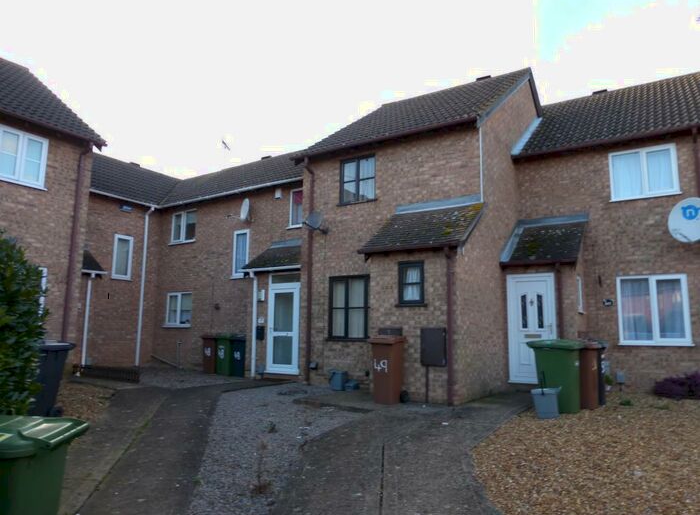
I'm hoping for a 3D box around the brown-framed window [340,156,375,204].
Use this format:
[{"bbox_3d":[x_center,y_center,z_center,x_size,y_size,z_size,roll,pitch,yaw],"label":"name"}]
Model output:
[{"bbox_3d":[0.181,-1.666,10.518,0.919,1.098,0.100,-5,-10,32],"label":"brown-framed window"}]

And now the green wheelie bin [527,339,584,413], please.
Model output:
[{"bbox_3d":[3.256,1.867,7.682,0.720,1.060,0.580,-7,-11,42],"label":"green wheelie bin"}]

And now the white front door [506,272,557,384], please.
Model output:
[{"bbox_3d":[3.559,1.380,9.507,0.907,2.121,0.100,-5,-10,32],"label":"white front door"}]

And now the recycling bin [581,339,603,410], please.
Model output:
[{"bbox_3d":[3.718,1.913,7.934,0.660,1.050,0.530,-7,-11,42],"label":"recycling bin"}]

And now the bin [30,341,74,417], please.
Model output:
[{"bbox_3d":[-4.613,1.828,7.260,0.740,1.070,0.580,6,-10,-32],"label":"bin"}]

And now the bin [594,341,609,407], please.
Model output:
[{"bbox_3d":[3.984,1.967,8.318,0.710,1.060,0.560,-7,-11,42],"label":"bin"}]

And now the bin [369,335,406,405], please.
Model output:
[{"bbox_3d":[0.577,1.746,7.591,0.455,1.000,0.530,-5,-10,32],"label":"bin"}]

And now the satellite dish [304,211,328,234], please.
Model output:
[{"bbox_3d":[-0.731,-0.764,10.596,0.420,0.470,0.350,-7,-11,43],"label":"satellite dish"}]

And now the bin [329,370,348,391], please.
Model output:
[{"bbox_3d":[-0.194,2.368,9.444,0.320,0.410,0.310,8,-11,-41],"label":"bin"}]

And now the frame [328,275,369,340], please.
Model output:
[{"bbox_3d":[-0.003,1.048,10.223,1.029,1.359,0.100,-5,-10,32],"label":"frame"}]

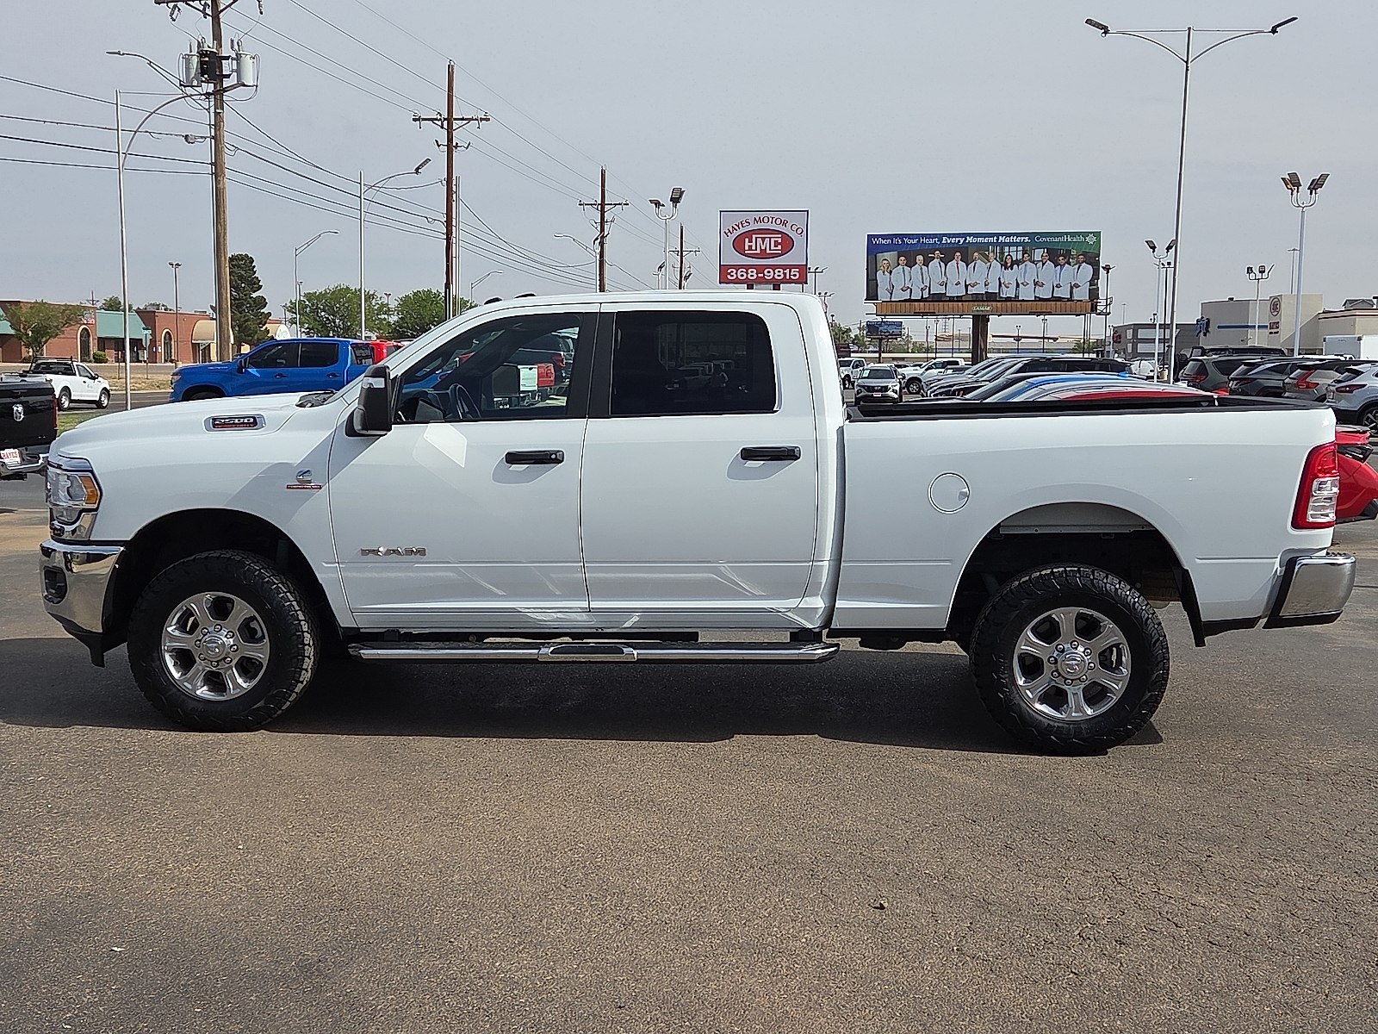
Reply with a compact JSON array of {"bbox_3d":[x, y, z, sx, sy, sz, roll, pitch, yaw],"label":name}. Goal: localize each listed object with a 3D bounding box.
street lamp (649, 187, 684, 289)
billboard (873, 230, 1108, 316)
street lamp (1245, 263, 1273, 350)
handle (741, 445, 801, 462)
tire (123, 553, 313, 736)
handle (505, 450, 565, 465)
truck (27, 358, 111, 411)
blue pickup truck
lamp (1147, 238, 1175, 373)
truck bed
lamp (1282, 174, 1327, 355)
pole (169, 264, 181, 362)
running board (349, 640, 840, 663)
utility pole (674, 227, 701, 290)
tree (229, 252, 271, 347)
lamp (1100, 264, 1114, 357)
[{"bbox_3d":[-0.856,-8.785,60.438,1.300,7.900,0.800,1,6,6],"label":"street lamp"},{"bbox_3d":[18.844,-15.515,99.000,14.750,5.200,1.500,1,6,6],"label":"billboard"},{"bbox_3d":[35.961,-12.259,98.410,1.500,7.400,1.500,1,6,6],"label":"street lamp"},{"bbox_3d":[0.352,-0.272,6.633,0.255,0.060,0.060,1,7,6],"label":"handle"},{"bbox_3d":[-2.115,0.558,7.099,0.825,0.820,0.285,1,6,5],"label":"tire"},{"bbox_3d":[-0.669,-0.258,6.744,0.255,0.060,0.060,1,7,6],"label":"handle"},{"bbox_3d":[-25.100,-5.240,62.000,2.030,1.950,5.550,1,6,5],"label":"truck"},{"bbox_3d":[-7.600,-2.753,32.506,5.890,1.920,2.060,1,6,5],"label":"blue pickup truck"},{"bbox_3d":[23.722,-10.250,78.410,1.400,7.400,0.750,1,6,6],"label":"lamp"},{"bbox_3d":[1.767,-0.094,7.580,2.120,0.980,2.010,0,6,5],"label":"truck bed"},{"bbox_3d":[19.430,-7.137,49.413,1.250,7.450,1.250,1,6,6],"label":"lamp"},{"bbox_3d":[-47.766,-18.798,144.513,1.250,9.690,0.900,1,6,5],"label":"pole"},{"bbox_3d":[-0.429,0.589,6.863,2.220,0.095,0.200,0,6,5],"label":"running board"},{"bbox_3d":[-0.528,-14.940,107.576,2.500,10.400,0.350,1,6,6],"label":"utility pole"},{"bbox_3d":[-41.802,-19.317,144.476,5.600,10.430,5.600,1,6,5],"label":"tree"},{"bbox_3d":[32.226,-14.863,119.545,1.050,9.050,1.000,1,6,5],"label":"lamp"}]

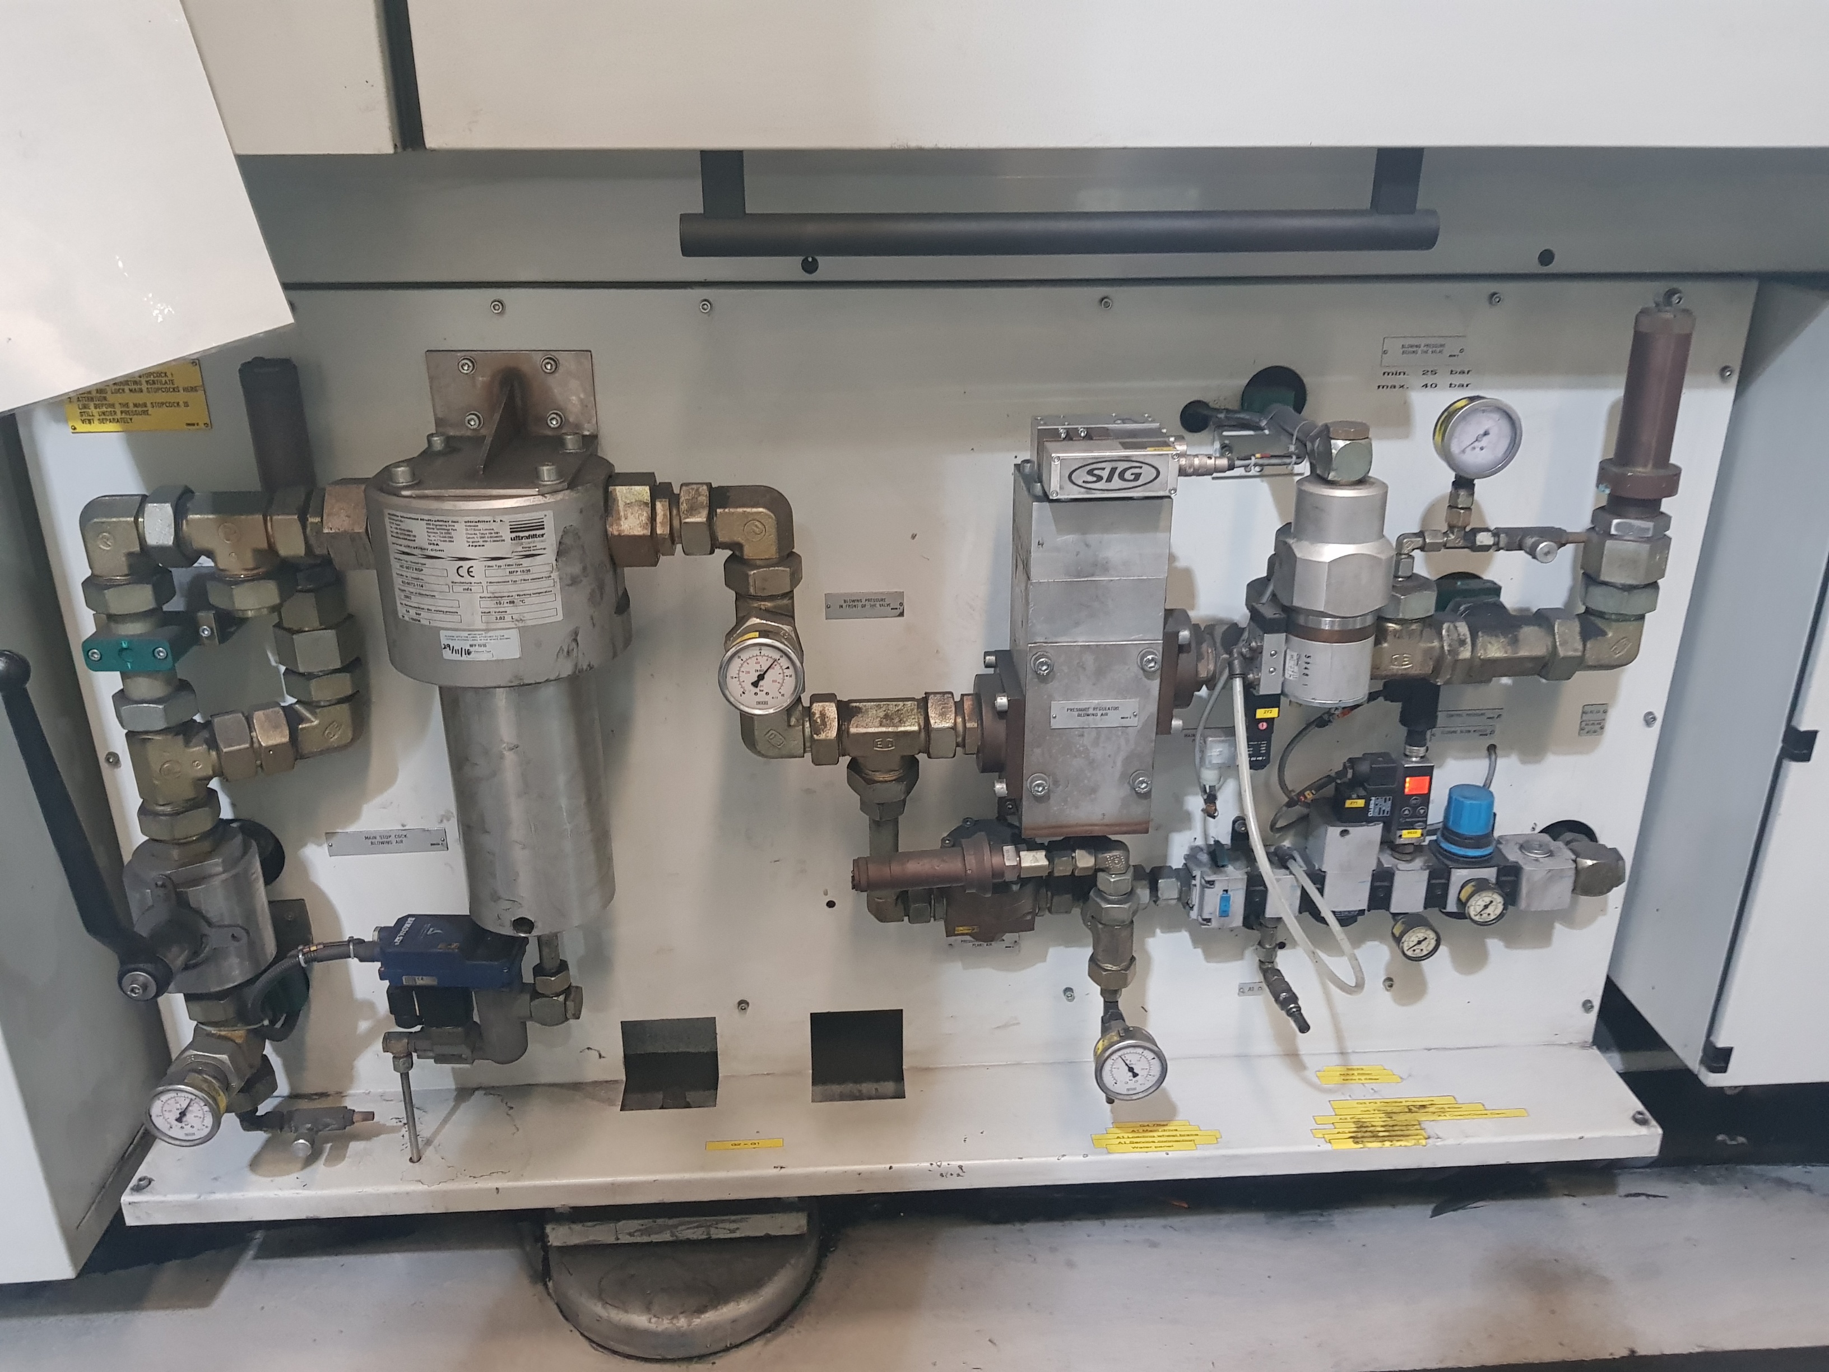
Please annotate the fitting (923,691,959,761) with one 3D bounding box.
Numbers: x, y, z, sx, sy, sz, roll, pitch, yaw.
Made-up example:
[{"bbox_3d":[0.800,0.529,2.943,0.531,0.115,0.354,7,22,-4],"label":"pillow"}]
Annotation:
[{"bbox_3d":[0.022,0.035,1.216,0.028,0.065,0.062,-1,22,-3],"label":"fitting"}]

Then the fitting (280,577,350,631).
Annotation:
[{"bbox_3d":[-0.526,-0.071,1.202,0.057,0.035,0.053,-1,22,-3],"label":"fitting"}]

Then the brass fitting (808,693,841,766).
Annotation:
[{"bbox_3d":[-0.080,0.039,1.221,0.027,0.064,0.063,-1,22,-3],"label":"brass fitting"}]

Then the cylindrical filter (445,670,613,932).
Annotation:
[{"bbox_3d":[-0.346,0.083,1.239,0.131,0.260,0.131,-1,22,-3],"label":"cylindrical filter"}]

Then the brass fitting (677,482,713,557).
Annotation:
[{"bbox_3d":[-0.184,-0.141,1.161,0.029,0.064,0.064,-1,22,-3],"label":"brass fitting"}]

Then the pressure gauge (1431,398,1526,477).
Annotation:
[{"bbox_3d":[0.472,-0.211,1.161,0.067,0.070,0.034,-1,21,-3],"label":"pressure gauge"}]

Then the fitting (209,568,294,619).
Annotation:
[{"bbox_3d":[-0.551,-0.081,1.141,0.068,0.038,0.066,-1,22,-3],"label":"fitting"}]

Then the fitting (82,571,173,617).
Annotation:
[{"bbox_3d":[-0.643,-0.078,1.124,0.060,0.025,0.063,-1,22,-3],"label":"fitting"}]

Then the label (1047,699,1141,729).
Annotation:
[{"bbox_3d":[0.154,0.024,1.176,0.075,0.025,0.002,-1,21,-3],"label":"label"}]

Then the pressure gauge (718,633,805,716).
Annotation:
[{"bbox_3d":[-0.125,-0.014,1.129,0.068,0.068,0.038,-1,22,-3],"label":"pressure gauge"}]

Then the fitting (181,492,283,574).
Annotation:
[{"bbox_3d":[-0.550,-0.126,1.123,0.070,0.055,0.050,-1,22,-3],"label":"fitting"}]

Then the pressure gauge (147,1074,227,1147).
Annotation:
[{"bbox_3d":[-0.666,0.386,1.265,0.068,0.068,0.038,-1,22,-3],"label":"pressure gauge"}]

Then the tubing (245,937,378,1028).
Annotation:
[{"bbox_3d":[-0.563,0.275,1.301,0.120,0.086,0.058,-1,22,-3],"label":"tubing"}]

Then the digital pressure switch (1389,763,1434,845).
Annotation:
[{"bbox_3d":[0.488,0.112,1.355,0.029,0.086,0.027,-1,22,-3],"label":"digital pressure switch"}]

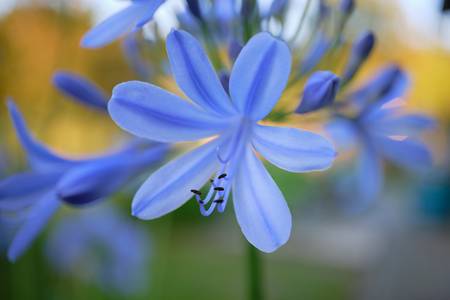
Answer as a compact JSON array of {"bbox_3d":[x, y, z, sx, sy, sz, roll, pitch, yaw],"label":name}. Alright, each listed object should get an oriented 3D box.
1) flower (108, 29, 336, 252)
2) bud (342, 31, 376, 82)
[{"bbox_3d":[0.000,-0.003,0.168,0.064,0.063,0.040,0,15,13],"label":"flower"},{"bbox_3d":[0.049,-0.034,0.205,0.007,0.022,0.007,29,3,0],"label":"bud"}]

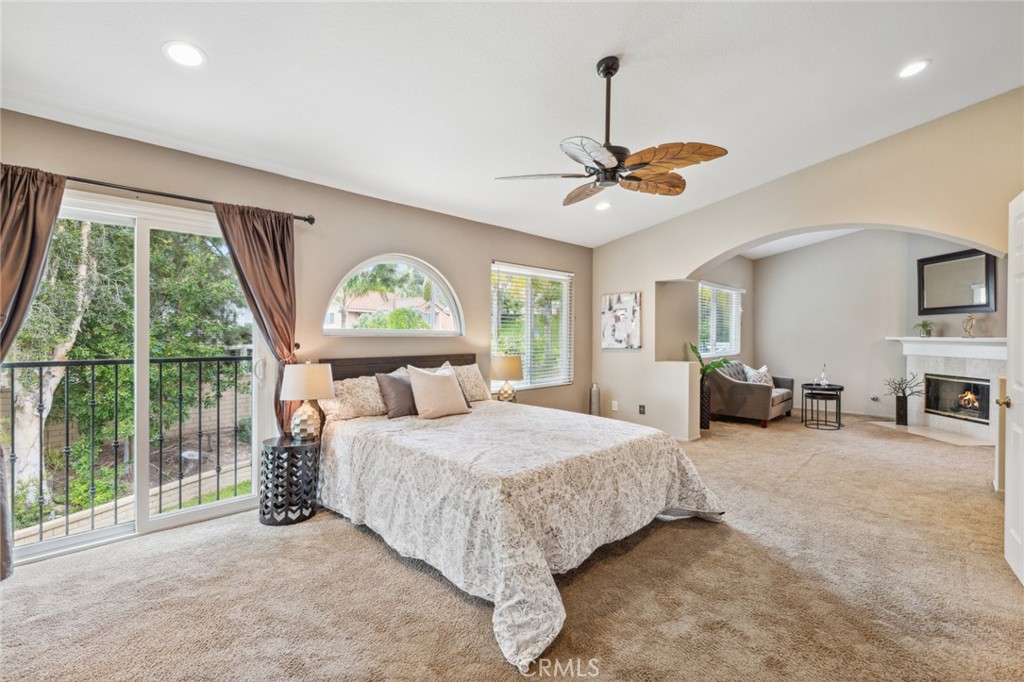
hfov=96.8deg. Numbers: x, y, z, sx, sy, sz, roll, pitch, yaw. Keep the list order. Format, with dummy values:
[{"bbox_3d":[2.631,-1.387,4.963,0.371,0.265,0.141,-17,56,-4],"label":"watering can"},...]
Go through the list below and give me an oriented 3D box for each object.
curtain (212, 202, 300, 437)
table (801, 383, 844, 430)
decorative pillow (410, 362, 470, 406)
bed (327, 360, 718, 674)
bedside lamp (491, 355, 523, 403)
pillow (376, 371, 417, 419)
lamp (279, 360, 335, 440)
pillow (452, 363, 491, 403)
[{"bbox_3d":[-1.846,0.139,3.315,0.580,2.200,0.160,0,1,-45],"label":"curtain"},{"bbox_3d":[4.448,0.947,6.539,0.600,0.545,0.530,0,1,-45],"label":"table"},{"bbox_3d":[-0.622,0.401,3.888,0.480,0.470,0.160,0,-30,-45],"label":"decorative pillow"},{"bbox_3d":[-0.125,0.697,3.391,2.020,1.090,2.470,0,1,-45],"label":"bed"},{"bbox_3d":[-0.054,0.418,4.844,0.360,0.565,0.360,0,1,0],"label":"bedside lamp"},{"bbox_3d":[-0.869,0.425,3.867,0.460,0.450,0.160,0,-34,-45],"label":"pillow"},{"bbox_3d":[-1.506,0.430,3.339,0.360,0.565,0.360,0,1,-45],"label":"lamp"},{"bbox_3d":[-0.500,0.430,4.446,0.630,0.450,0.170,0,-26,-45],"label":"pillow"}]

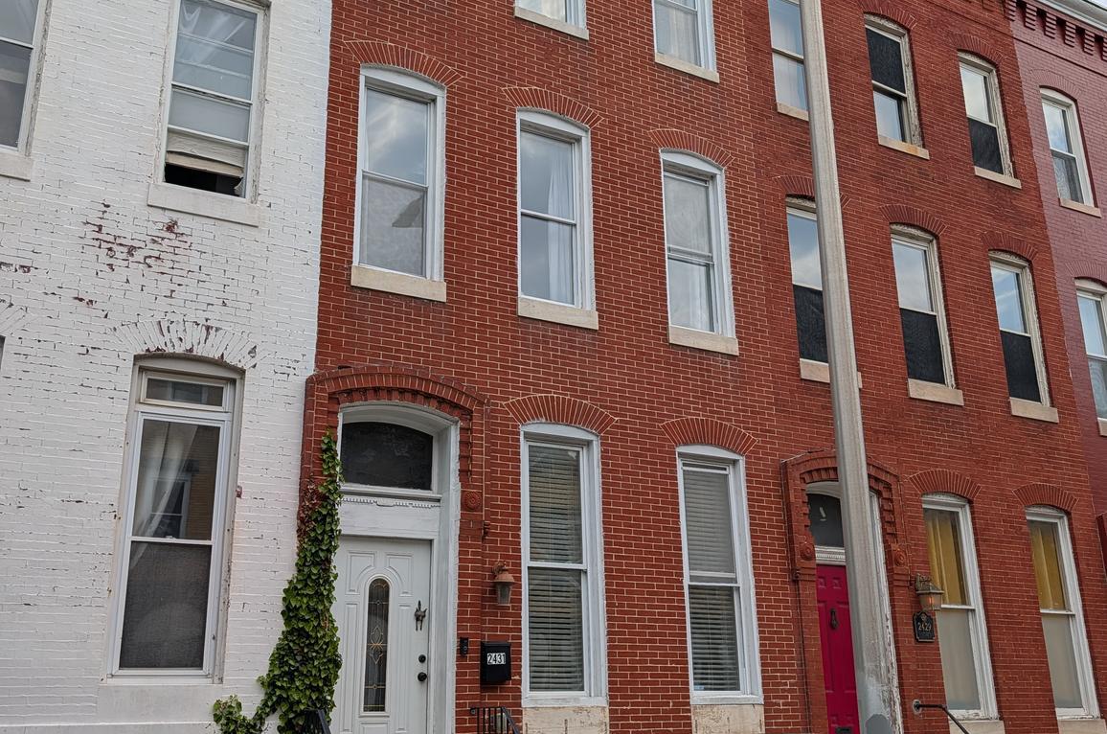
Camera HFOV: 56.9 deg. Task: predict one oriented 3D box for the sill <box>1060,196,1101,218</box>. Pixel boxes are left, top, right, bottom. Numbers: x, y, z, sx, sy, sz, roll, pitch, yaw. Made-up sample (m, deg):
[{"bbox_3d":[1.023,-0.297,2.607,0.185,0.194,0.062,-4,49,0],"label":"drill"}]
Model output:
[{"bbox_3d":[7.223,-2.164,14.124,0.874,0.138,0.160,9,-21,-27],"label":"sill"}]

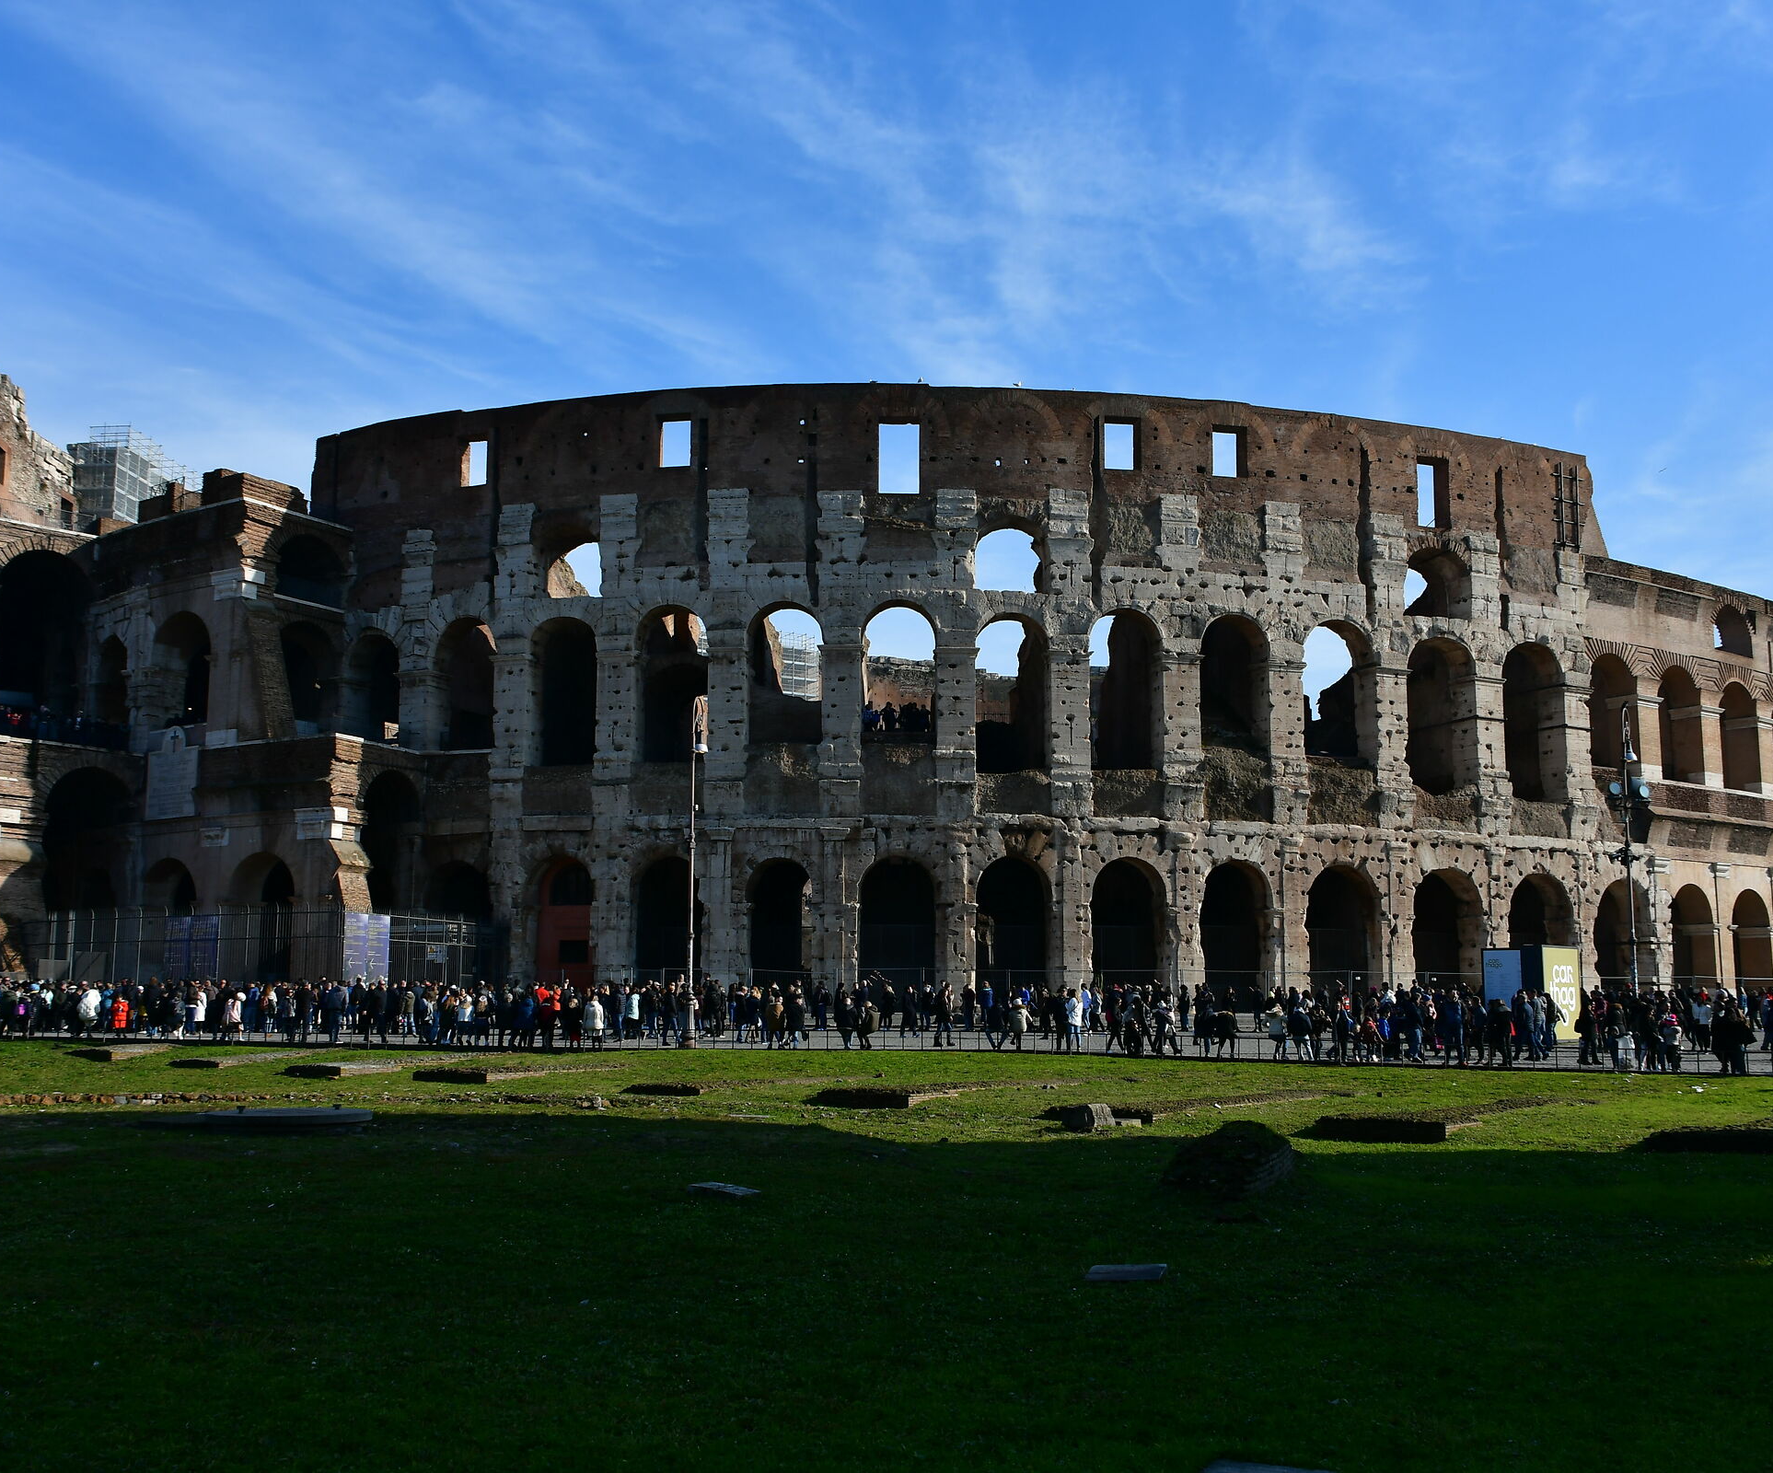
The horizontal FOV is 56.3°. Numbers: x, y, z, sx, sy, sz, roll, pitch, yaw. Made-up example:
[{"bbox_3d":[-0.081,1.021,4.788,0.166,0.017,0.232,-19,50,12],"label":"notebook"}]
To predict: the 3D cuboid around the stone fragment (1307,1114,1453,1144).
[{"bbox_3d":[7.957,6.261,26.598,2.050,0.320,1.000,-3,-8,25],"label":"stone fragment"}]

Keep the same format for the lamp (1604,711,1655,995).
[{"bbox_3d":[20.311,3.924,44.889,1.350,9.738,1.100,-3,-8,23],"label":"lamp"}]

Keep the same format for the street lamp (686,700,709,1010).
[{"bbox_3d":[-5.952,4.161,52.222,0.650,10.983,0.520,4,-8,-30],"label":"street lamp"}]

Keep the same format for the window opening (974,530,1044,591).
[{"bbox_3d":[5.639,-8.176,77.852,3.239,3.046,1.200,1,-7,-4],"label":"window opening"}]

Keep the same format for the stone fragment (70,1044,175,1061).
[{"bbox_3d":[-20.448,8.553,44.751,1.150,0.300,2.000,-4,-8,27],"label":"stone fragment"}]

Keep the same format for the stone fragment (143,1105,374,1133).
[{"bbox_3d":[-10.550,6.381,27.752,3.746,0.300,1.500,0,-7,0],"label":"stone fragment"}]

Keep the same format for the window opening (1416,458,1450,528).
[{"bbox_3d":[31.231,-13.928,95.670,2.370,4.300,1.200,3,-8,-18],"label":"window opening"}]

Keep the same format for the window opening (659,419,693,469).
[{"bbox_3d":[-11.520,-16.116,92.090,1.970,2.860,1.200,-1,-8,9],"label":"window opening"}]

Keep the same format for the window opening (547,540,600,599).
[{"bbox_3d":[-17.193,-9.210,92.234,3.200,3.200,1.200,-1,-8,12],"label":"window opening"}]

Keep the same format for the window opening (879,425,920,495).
[{"bbox_3d":[0.614,-13.002,78.138,1.942,3.546,0.900,0,-7,0],"label":"window opening"}]

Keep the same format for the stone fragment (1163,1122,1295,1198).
[{"bbox_3d":[4.343,5.330,21.125,1.150,0.750,2.200,-4,-8,30],"label":"stone fragment"}]

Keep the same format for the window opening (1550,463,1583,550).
[{"bbox_3d":[35.218,-11.912,86.673,2.447,4.656,0.900,4,-8,-27],"label":"window opening"}]

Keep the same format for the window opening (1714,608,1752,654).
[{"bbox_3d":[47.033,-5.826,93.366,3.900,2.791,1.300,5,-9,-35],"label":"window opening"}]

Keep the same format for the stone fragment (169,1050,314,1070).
[{"bbox_3d":[-16.741,8.427,43.188,1.391,0.250,3.663,-3,-8,22],"label":"stone fragment"}]

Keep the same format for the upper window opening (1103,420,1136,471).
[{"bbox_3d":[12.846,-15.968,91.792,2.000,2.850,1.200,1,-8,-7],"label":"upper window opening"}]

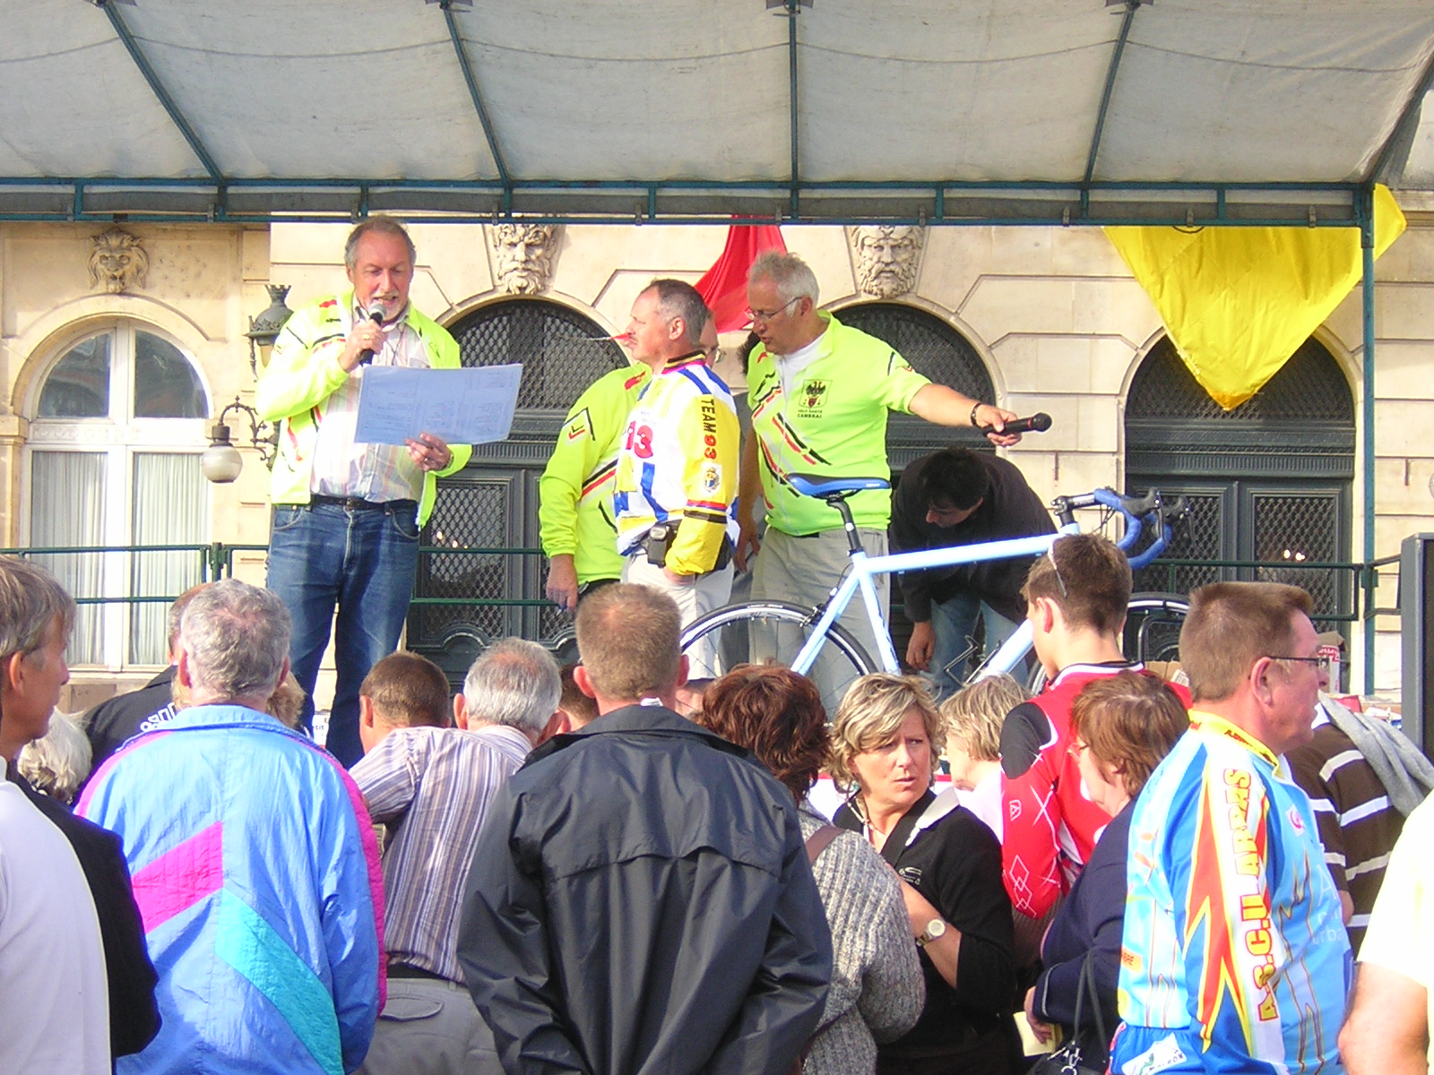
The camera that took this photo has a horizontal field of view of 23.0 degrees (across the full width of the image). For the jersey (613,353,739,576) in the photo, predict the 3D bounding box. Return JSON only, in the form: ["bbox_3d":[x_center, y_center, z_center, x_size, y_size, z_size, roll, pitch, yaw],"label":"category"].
[{"bbox_3d":[-0.111,-0.205,9.850,0.330,0.630,0.480,2,-2,-30],"label":"jersey"}]

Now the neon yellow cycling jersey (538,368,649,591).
[{"bbox_3d":[-0.235,-0.193,10.200,0.530,0.660,0.340,2,-2,-27],"label":"neon yellow cycling jersey"}]

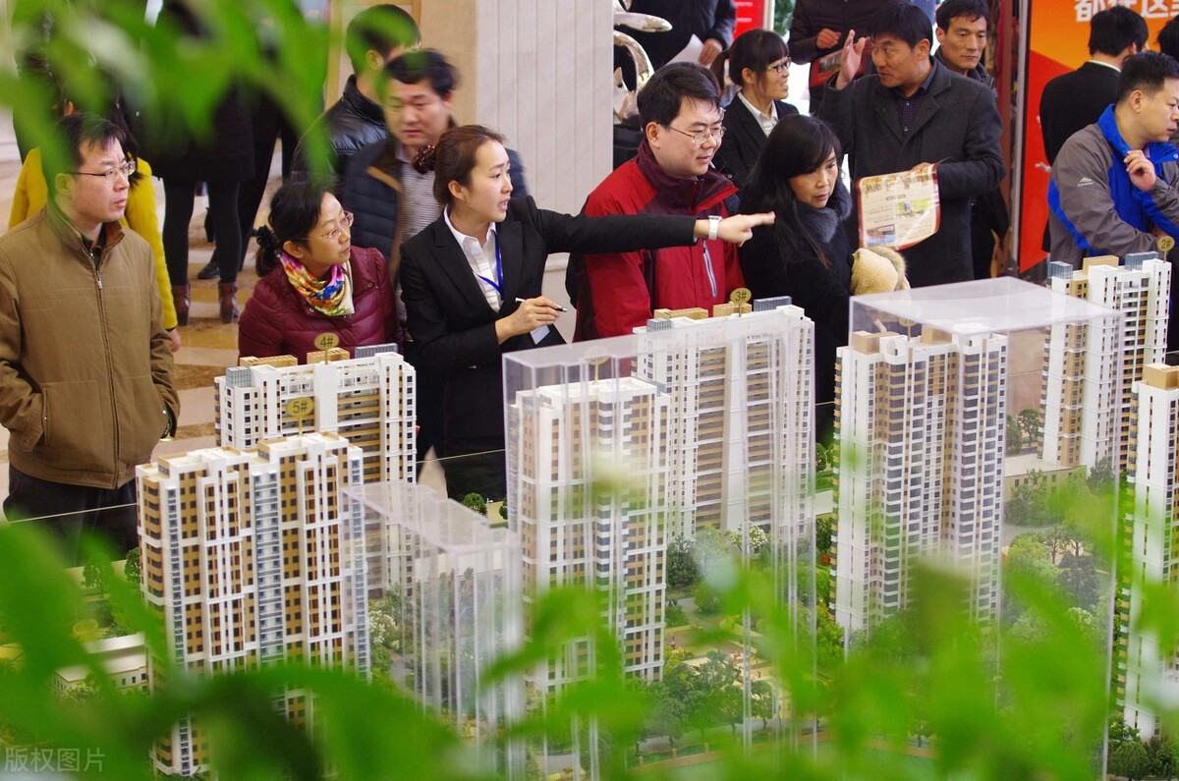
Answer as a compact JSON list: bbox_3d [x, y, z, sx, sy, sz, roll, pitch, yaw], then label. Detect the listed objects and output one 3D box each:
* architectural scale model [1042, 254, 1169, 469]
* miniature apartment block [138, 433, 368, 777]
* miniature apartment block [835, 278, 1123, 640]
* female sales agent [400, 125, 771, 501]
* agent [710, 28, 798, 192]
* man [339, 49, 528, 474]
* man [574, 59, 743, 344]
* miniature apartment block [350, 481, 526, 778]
[{"bbox_3d":[1.271,-0.068,7.225,0.290,0.495,0.180,-8,16,-28],"label":"architectural scale model"},{"bbox_3d":[-0.597,0.382,5.310,0.390,0.580,0.230,-8,16,-28],"label":"miniature apartment block"},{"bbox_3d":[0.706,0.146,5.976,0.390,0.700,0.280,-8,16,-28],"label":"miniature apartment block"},{"bbox_3d":[-0.079,0.161,7.230,0.800,1.630,0.620,-12,18,-39],"label":"female sales agent"},{"bbox_3d":[0.524,-0.348,9.349,0.460,1.610,0.310,-12,18,-39],"label":"agent"},{"bbox_3d":[-0.415,-0.059,7.912,0.540,1.720,0.360,1,14,5],"label":"man"},{"bbox_3d":[0.186,0.032,7.465,0.380,1.740,0.540,14,20,43],"label":"man"},{"bbox_3d":[-0.271,0.479,4.966,0.140,0.560,0.410,-8,16,-28],"label":"miniature apartment block"}]

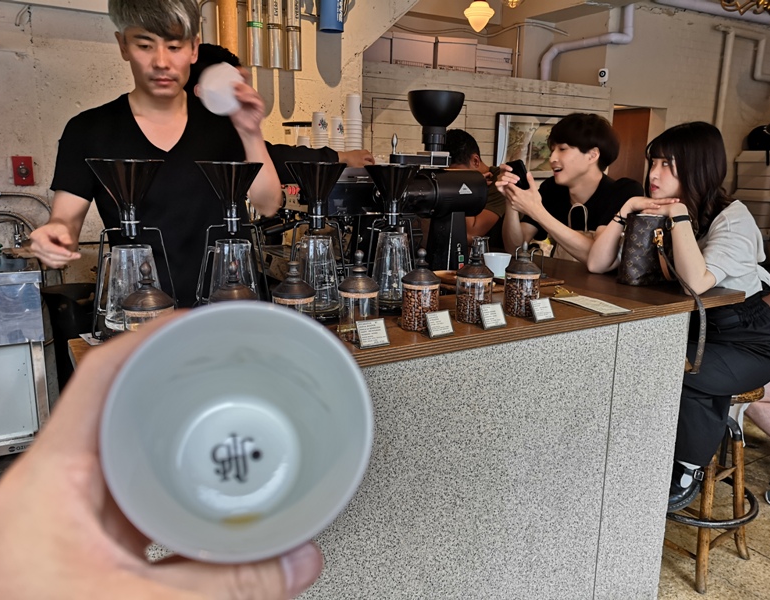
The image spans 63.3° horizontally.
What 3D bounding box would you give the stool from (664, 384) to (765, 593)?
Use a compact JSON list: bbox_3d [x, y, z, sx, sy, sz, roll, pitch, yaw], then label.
[{"bbox_3d":[1.075,0.598,2.179,0.420,0.610,0.420,-6,14,-30],"label":"stool"}]

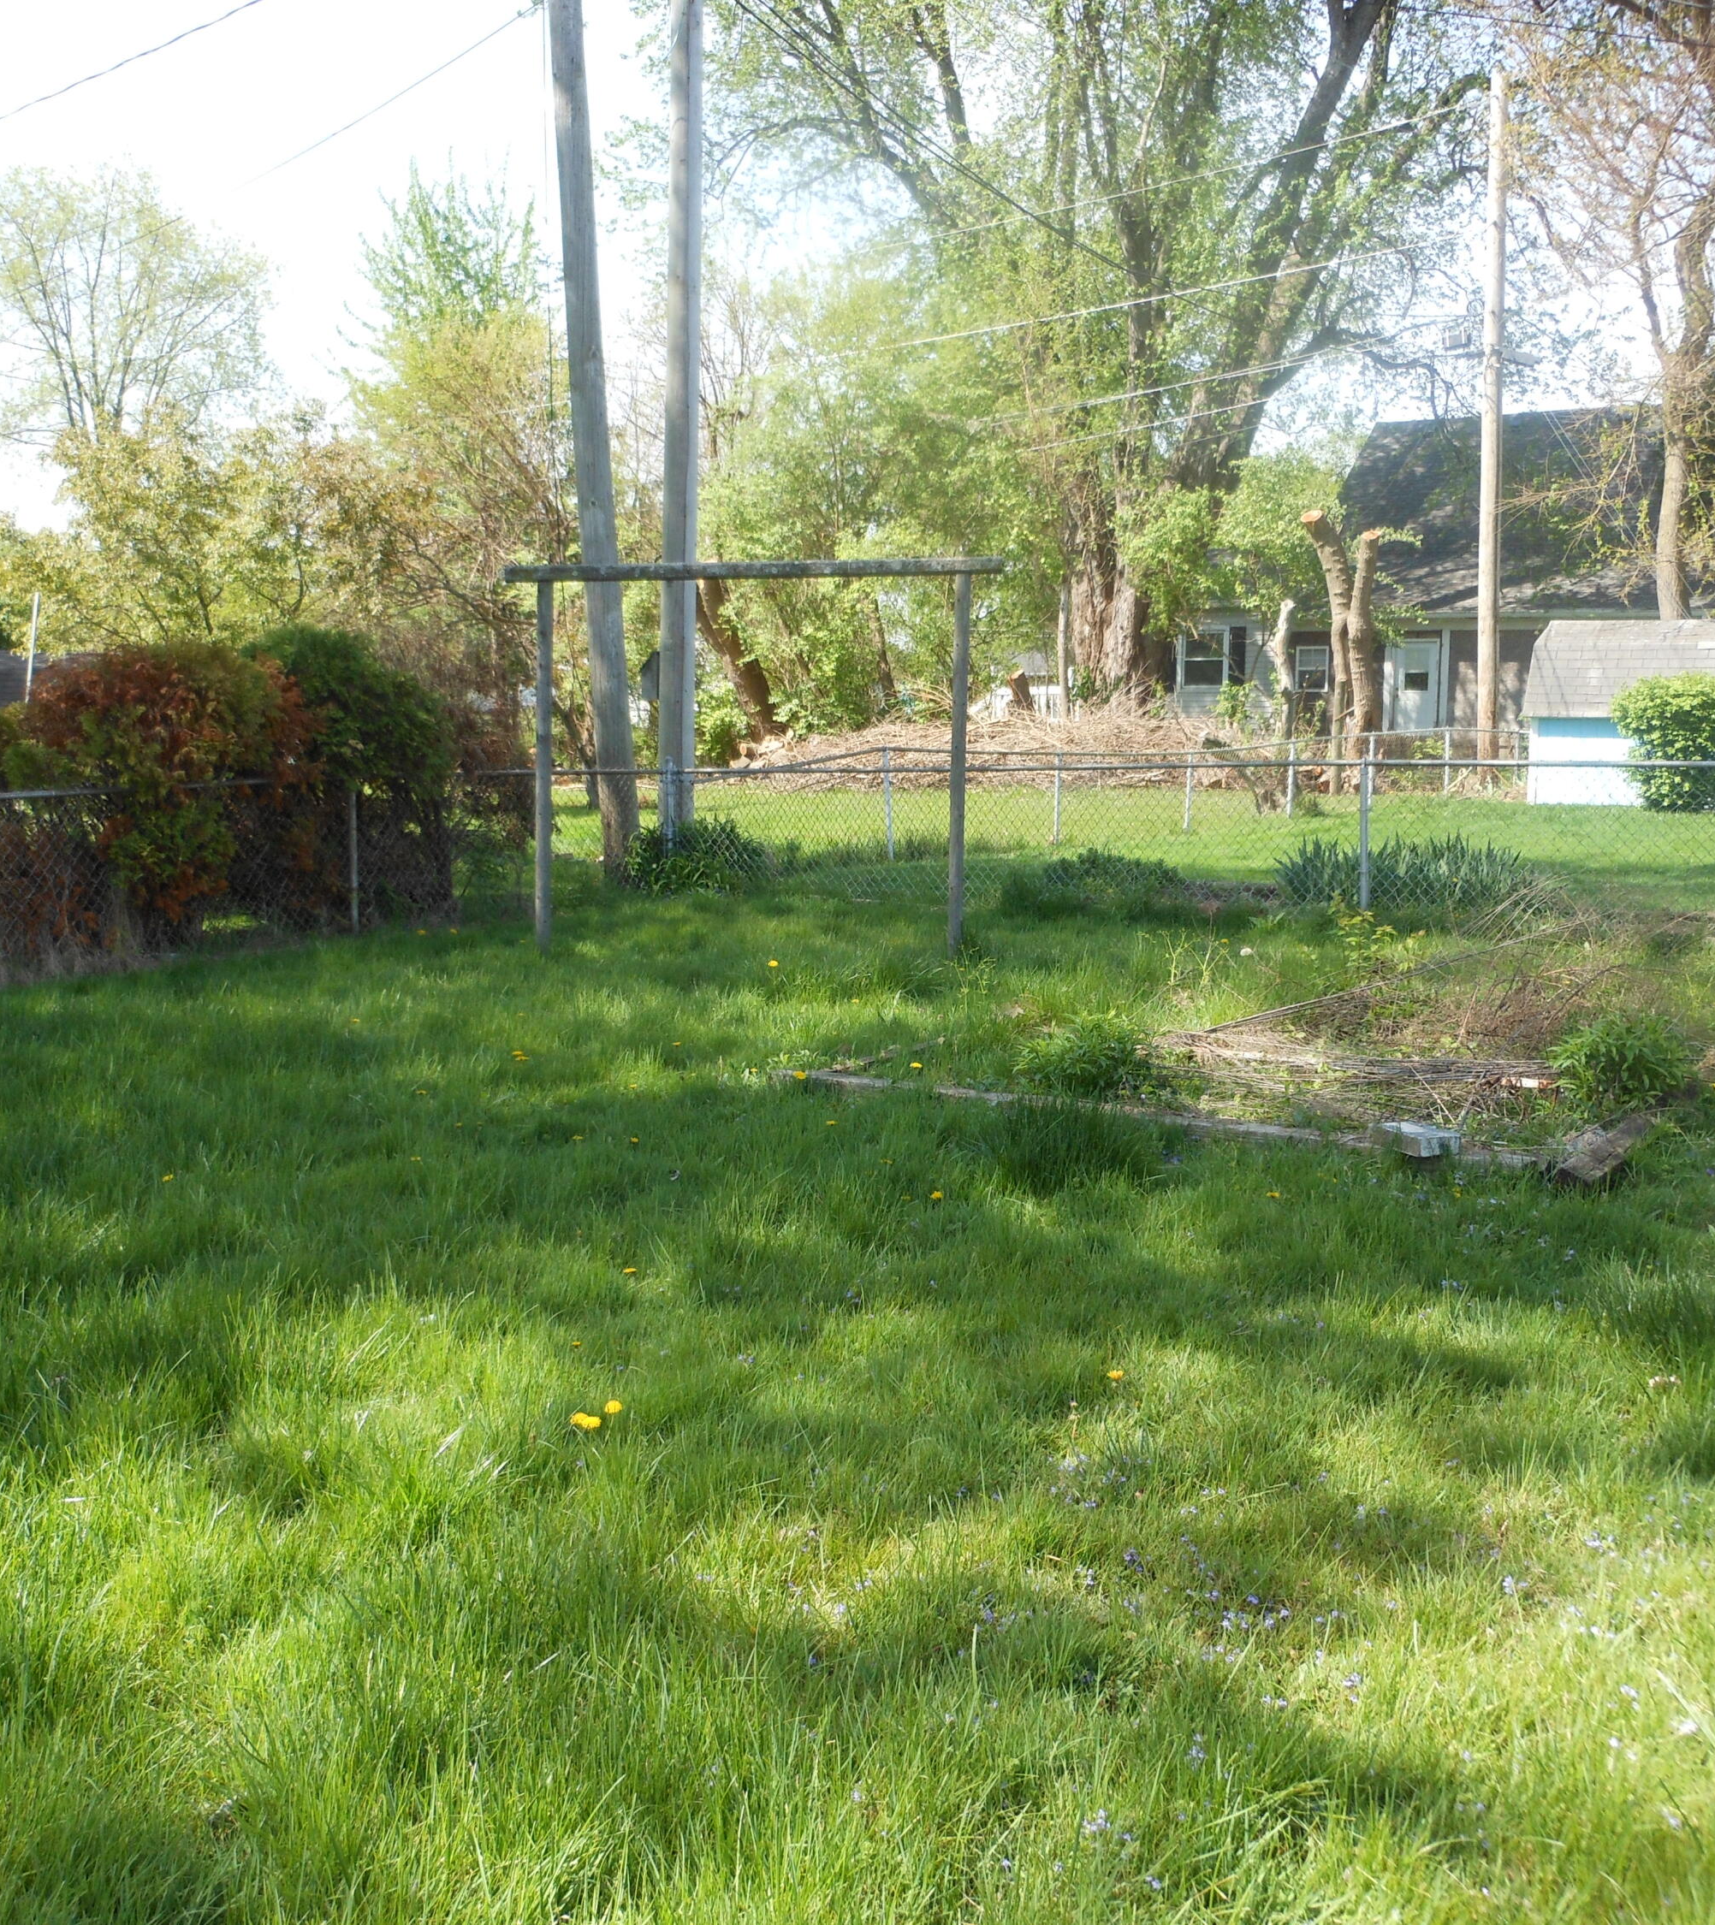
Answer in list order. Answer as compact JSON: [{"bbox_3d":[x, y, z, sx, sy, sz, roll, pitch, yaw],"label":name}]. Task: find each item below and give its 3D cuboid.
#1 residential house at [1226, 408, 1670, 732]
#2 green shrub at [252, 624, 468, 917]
[{"bbox_3d":[15.213,-8.168,44.606,10.600,7.600,10.500,5,7,32],"label":"residential house"},{"bbox_3d":[-3.353,-1.259,13.751,1.500,1.960,1.500,-1,6,-14],"label":"green shrub"}]

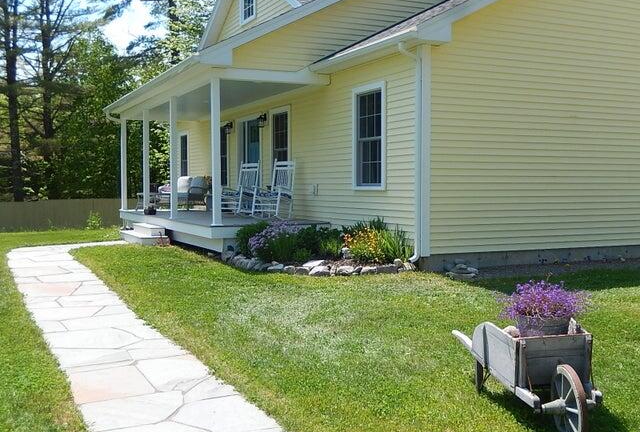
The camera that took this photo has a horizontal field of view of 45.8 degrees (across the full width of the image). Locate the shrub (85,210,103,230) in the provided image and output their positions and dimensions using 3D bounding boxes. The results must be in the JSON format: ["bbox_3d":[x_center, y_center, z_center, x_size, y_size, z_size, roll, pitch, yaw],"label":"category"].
[{"bbox_3d":[-7.769,0.154,26.000,0.600,0.700,0.600,0,2,0],"label":"shrub"}]

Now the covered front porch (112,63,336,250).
[{"bbox_3d":[-2.759,-1.128,16.616,2.710,3.180,8.850,-1,2,-25],"label":"covered front porch"}]

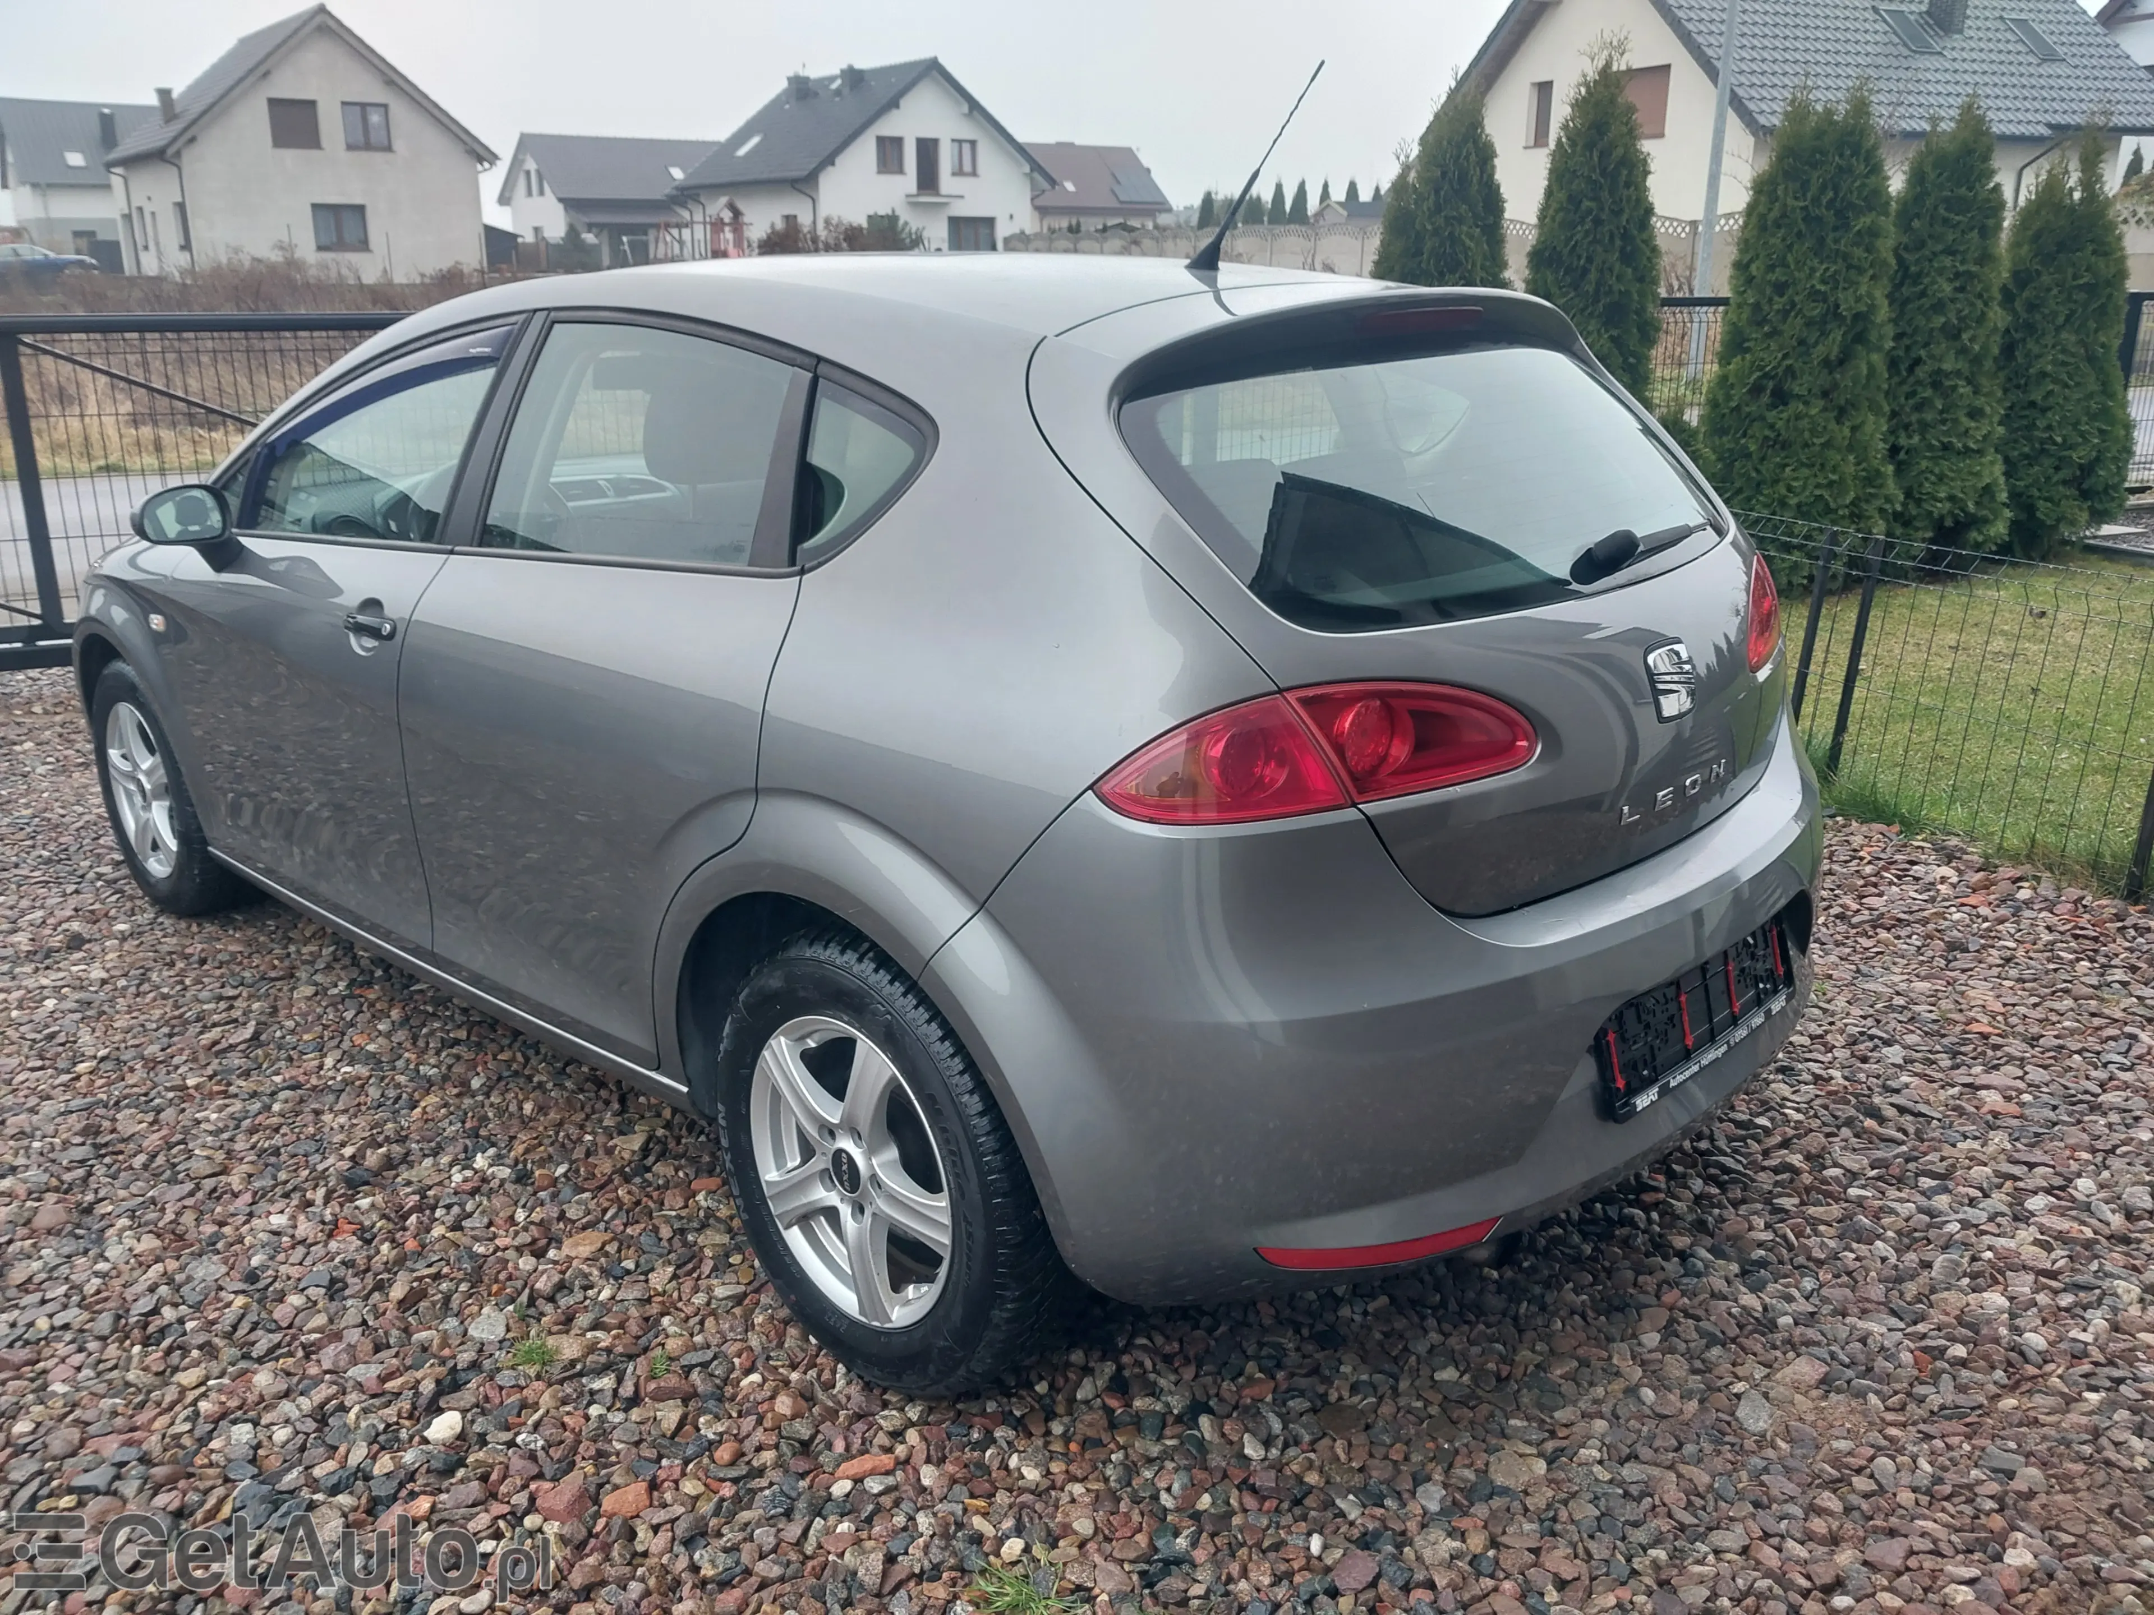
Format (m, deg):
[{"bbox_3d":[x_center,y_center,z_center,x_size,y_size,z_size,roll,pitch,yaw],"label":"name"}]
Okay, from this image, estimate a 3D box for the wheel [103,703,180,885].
[{"bbox_3d":[-2.063,-0.054,4.276,0.150,0.420,0.420,-16,23,-42],"label":"wheel"}]

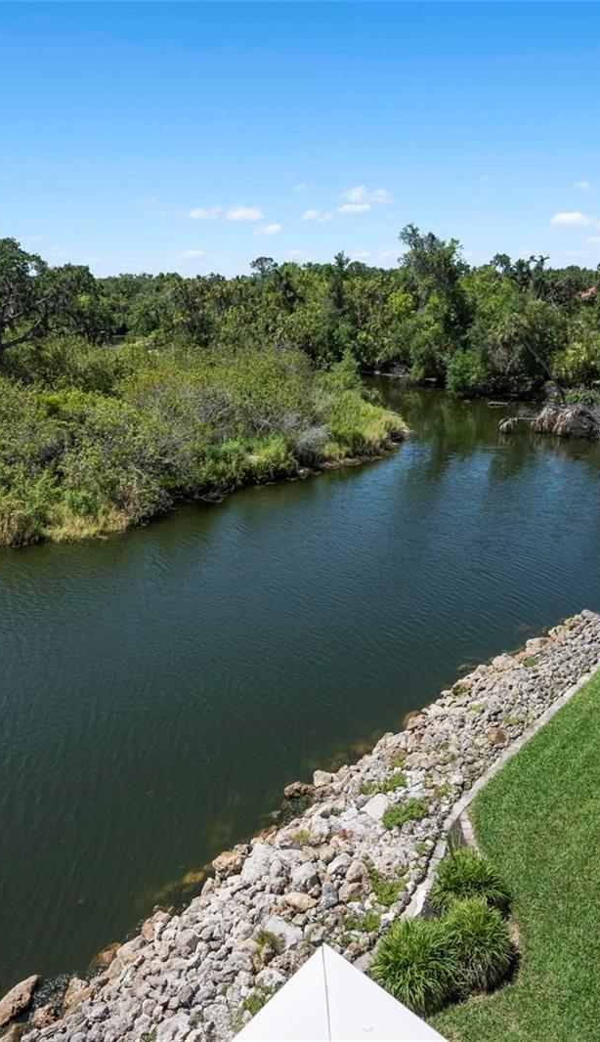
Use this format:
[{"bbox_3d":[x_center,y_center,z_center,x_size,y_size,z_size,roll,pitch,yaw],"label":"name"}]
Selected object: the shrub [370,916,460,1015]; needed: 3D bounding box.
[{"bbox_3d":[1.460,5.650,8.860,1.130,0.780,1.130,-1,19,0],"label":"shrub"}]

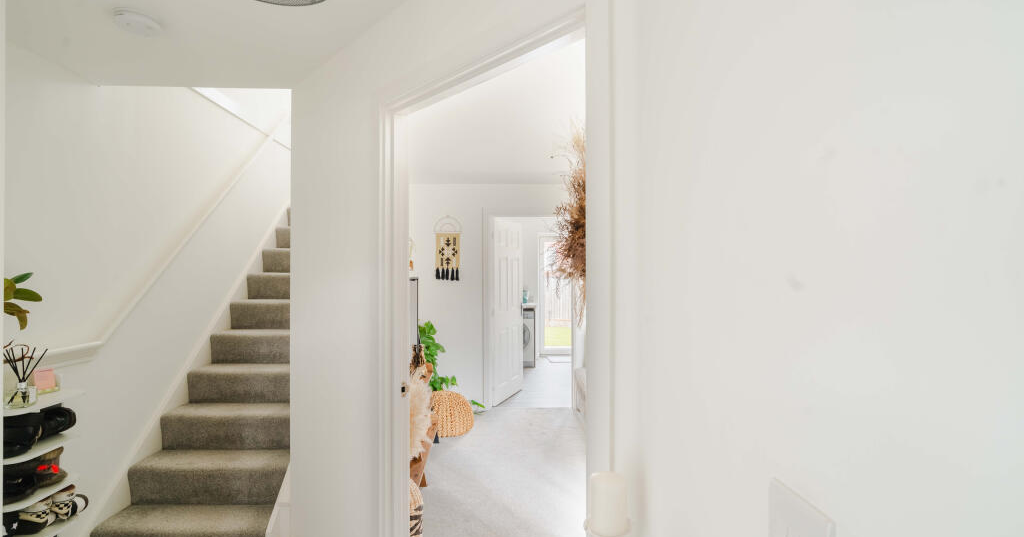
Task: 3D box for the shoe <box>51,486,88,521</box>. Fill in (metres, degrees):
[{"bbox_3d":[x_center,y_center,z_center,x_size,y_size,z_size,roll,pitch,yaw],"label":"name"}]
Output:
[{"bbox_3d":[-1.910,0.990,1.908,0.250,0.100,0.095,0,0,0],"label":"shoe"}]

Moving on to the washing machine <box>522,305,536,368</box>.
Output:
[{"bbox_3d":[0.044,1.040,6.998,0.600,0.850,0.570,0,0,0],"label":"washing machine"}]

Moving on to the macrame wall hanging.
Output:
[{"bbox_3d":[-0.669,-0.208,4.726,0.300,0.680,0.025,0,0,0],"label":"macrame wall hanging"}]

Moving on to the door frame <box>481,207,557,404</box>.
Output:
[{"bbox_3d":[0.185,0.428,4.789,0.960,2.065,0.130,0,0,0],"label":"door frame"}]

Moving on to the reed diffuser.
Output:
[{"bbox_3d":[-1.885,0.409,1.744,0.140,0.230,0.140,0,0,26],"label":"reed diffuser"}]

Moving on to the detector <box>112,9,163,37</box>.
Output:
[{"bbox_3d":[-1.326,-0.867,1.612,0.136,0.033,0.136,0,0,0],"label":"detector"}]

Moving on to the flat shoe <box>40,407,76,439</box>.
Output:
[{"bbox_3d":[-1.935,0.649,1.889,0.250,0.100,0.095,0,0,0],"label":"flat shoe"}]

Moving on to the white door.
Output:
[{"bbox_3d":[-0.031,0.463,5.199,0.040,1.980,0.785,0,0,22],"label":"white door"}]

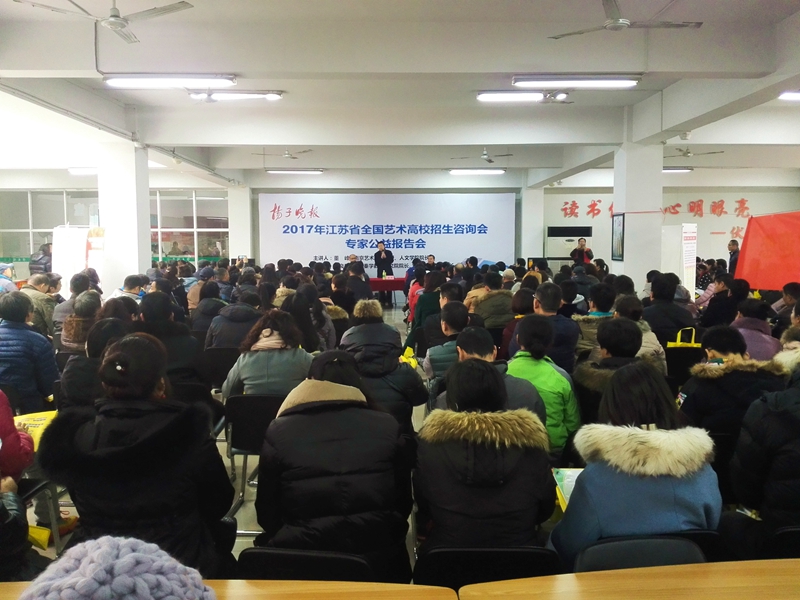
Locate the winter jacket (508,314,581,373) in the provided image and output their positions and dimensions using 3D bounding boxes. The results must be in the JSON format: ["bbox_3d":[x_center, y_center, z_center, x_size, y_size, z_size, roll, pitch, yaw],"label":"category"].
[{"bbox_3d":[1.140,0.423,5.250,0.550,0.640,0.400,0,5,-4],"label":"winter jacket"}]

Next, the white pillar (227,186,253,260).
[{"bbox_3d":[-4.404,-1.528,18.675,0.600,3.220,0.550,0,5,-1],"label":"white pillar"}]

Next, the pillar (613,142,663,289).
[{"bbox_3d":[3.743,-0.845,10.612,0.570,3.150,0.560,0,5,-1],"label":"pillar"}]

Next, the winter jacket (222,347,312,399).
[{"bbox_3d":[-0.744,0.538,3.820,0.520,0.620,0.400,0,5,1],"label":"winter jacket"}]

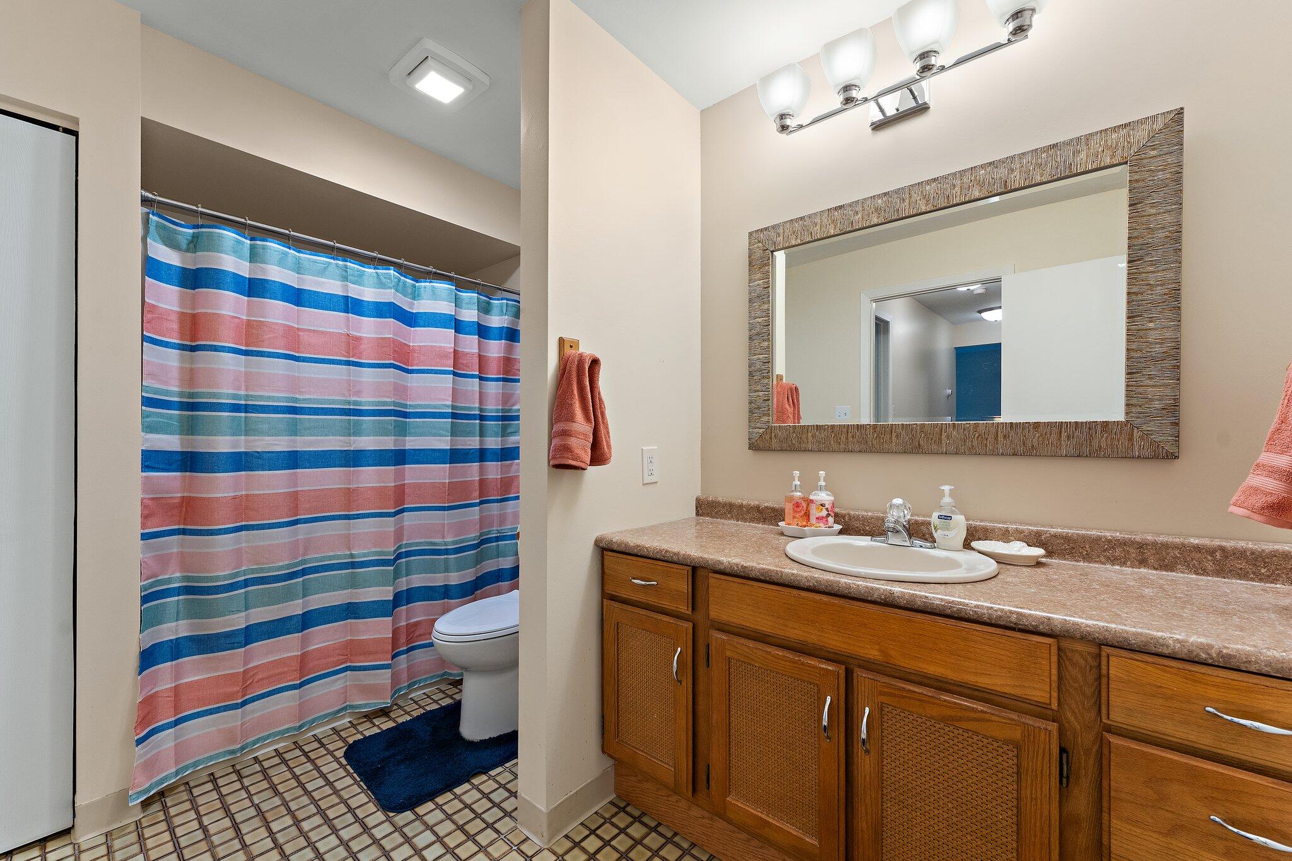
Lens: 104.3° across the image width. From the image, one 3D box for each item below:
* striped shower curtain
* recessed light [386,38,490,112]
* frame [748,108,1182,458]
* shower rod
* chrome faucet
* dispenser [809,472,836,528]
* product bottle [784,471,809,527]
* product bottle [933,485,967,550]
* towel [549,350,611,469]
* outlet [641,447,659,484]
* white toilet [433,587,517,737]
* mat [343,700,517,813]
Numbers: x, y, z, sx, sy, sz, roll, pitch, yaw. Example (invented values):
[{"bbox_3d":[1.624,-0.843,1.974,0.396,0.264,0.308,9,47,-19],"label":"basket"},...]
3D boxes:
[{"bbox_3d":[-1.087,0.206,2.072,0.170,1.815,1.430,-1,-1,40],"label":"striped shower curtain"},{"bbox_3d":[-0.746,-1.267,1.815,0.270,0.032,0.247,-1,-1,40],"label":"recessed light"},{"bbox_3d":[0.806,-0.331,1.503,1.094,0.796,0.032,-1,-1,40],"label":"frame"},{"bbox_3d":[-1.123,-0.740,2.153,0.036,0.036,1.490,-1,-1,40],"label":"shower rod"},{"bbox_3d":[0.683,0.255,1.367,0.163,0.125,0.140,-1,-1,40],"label":"chrome faucet"},{"bbox_3d":[0.564,0.228,1.606,0.068,0.191,0.060,0,-1,8],"label":"dispenser"},{"bbox_3d":[0.497,0.230,1.653,0.068,0.190,0.060,0,-1,10],"label":"product bottle"},{"bbox_3d":[0.811,0.232,1.339,0.080,0.168,0.047,-1,-1,27],"label":"product bottle"},{"bbox_3d":[-0.166,-0.063,1.409,0.148,0.335,0.135,-1,-1,40],"label":"towel"},{"bbox_3d":[0.019,0.123,1.748,0.008,0.126,0.081,-1,-1,40],"label":"outlet"},{"bbox_3d":[-0.510,0.773,2.110,0.450,0.770,0.740,-1,-1,40],"label":"white toilet"},{"bbox_3d":[-0.738,1.147,1.839,0.520,0.022,0.560,-1,-1,45],"label":"mat"}]

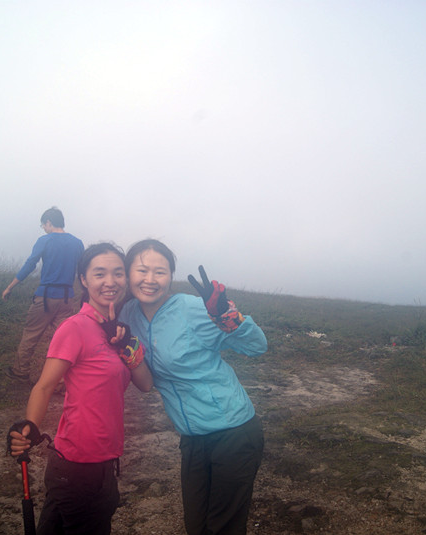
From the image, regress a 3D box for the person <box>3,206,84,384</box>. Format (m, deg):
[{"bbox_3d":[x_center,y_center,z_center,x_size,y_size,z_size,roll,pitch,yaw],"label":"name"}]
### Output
[{"bbox_3d":[-1.534,0.272,5.450,0.660,1.660,0.620,0,5,-32],"label":"person"}]

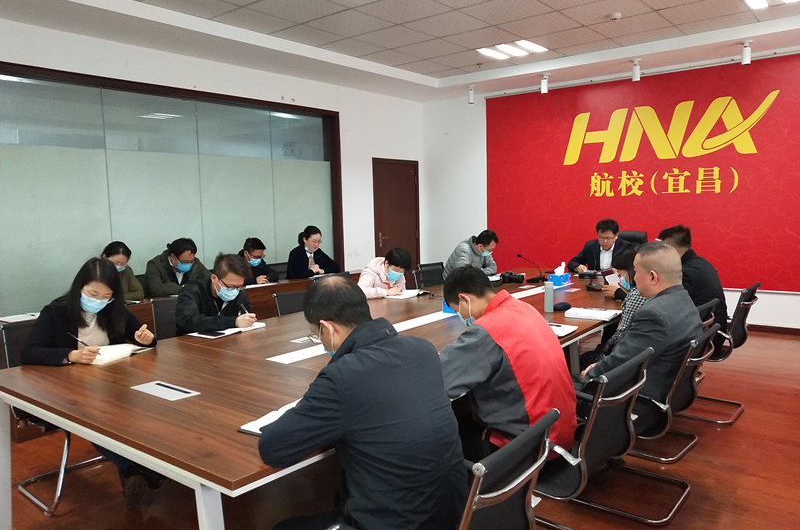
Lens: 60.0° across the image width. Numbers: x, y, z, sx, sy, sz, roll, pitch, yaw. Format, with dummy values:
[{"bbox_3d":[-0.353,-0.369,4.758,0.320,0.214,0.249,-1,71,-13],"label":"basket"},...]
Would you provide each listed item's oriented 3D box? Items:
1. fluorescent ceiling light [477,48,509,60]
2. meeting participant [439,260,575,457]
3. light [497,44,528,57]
[{"bbox_3d":[0.978,-2.186,7.218,0.140,0.050,0.600,2,6,37],"label":"fluorescent ceiling light"},{"bbox_3d":[0.370,0.590,2.709,0.680,1.160,0.530,2,6,40],"label":"meeting participant"},{"bbox_3d":[1.112,-2.124,6.850,0.130,0.060,0.540,2,5,39],"label":"light"}]

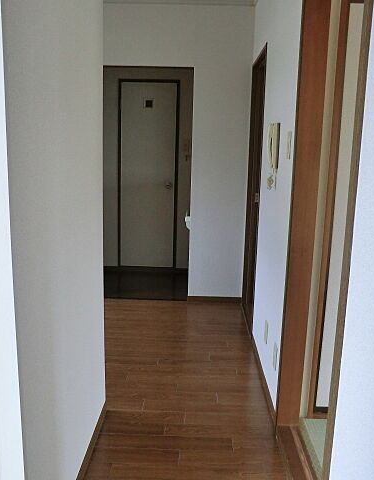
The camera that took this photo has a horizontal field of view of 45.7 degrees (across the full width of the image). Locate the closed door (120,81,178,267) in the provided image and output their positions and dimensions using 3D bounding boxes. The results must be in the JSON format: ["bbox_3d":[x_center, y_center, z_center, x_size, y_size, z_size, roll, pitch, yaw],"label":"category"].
[{"bbox_3d":[-0.413,-0.663,4.736,0.601,1.938,0.045,2,10,1],"label":"closed door"}]

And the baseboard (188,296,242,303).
[{"bbox_3d":[0.245,0.519,3.879,0.471,0.048,0.012,2,10,1],"label":"baseboard"}]

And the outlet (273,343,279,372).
[{"bbox_3d":[0.436,0.578,2.179,0.012,0.122,0.072,2,10,1],"label":"outlet"}]

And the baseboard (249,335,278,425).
[{"bbox_3d":[0.441,0.764,2.551,0.012,0.050,0.964,2,10,1],"label":"baseboard"}]

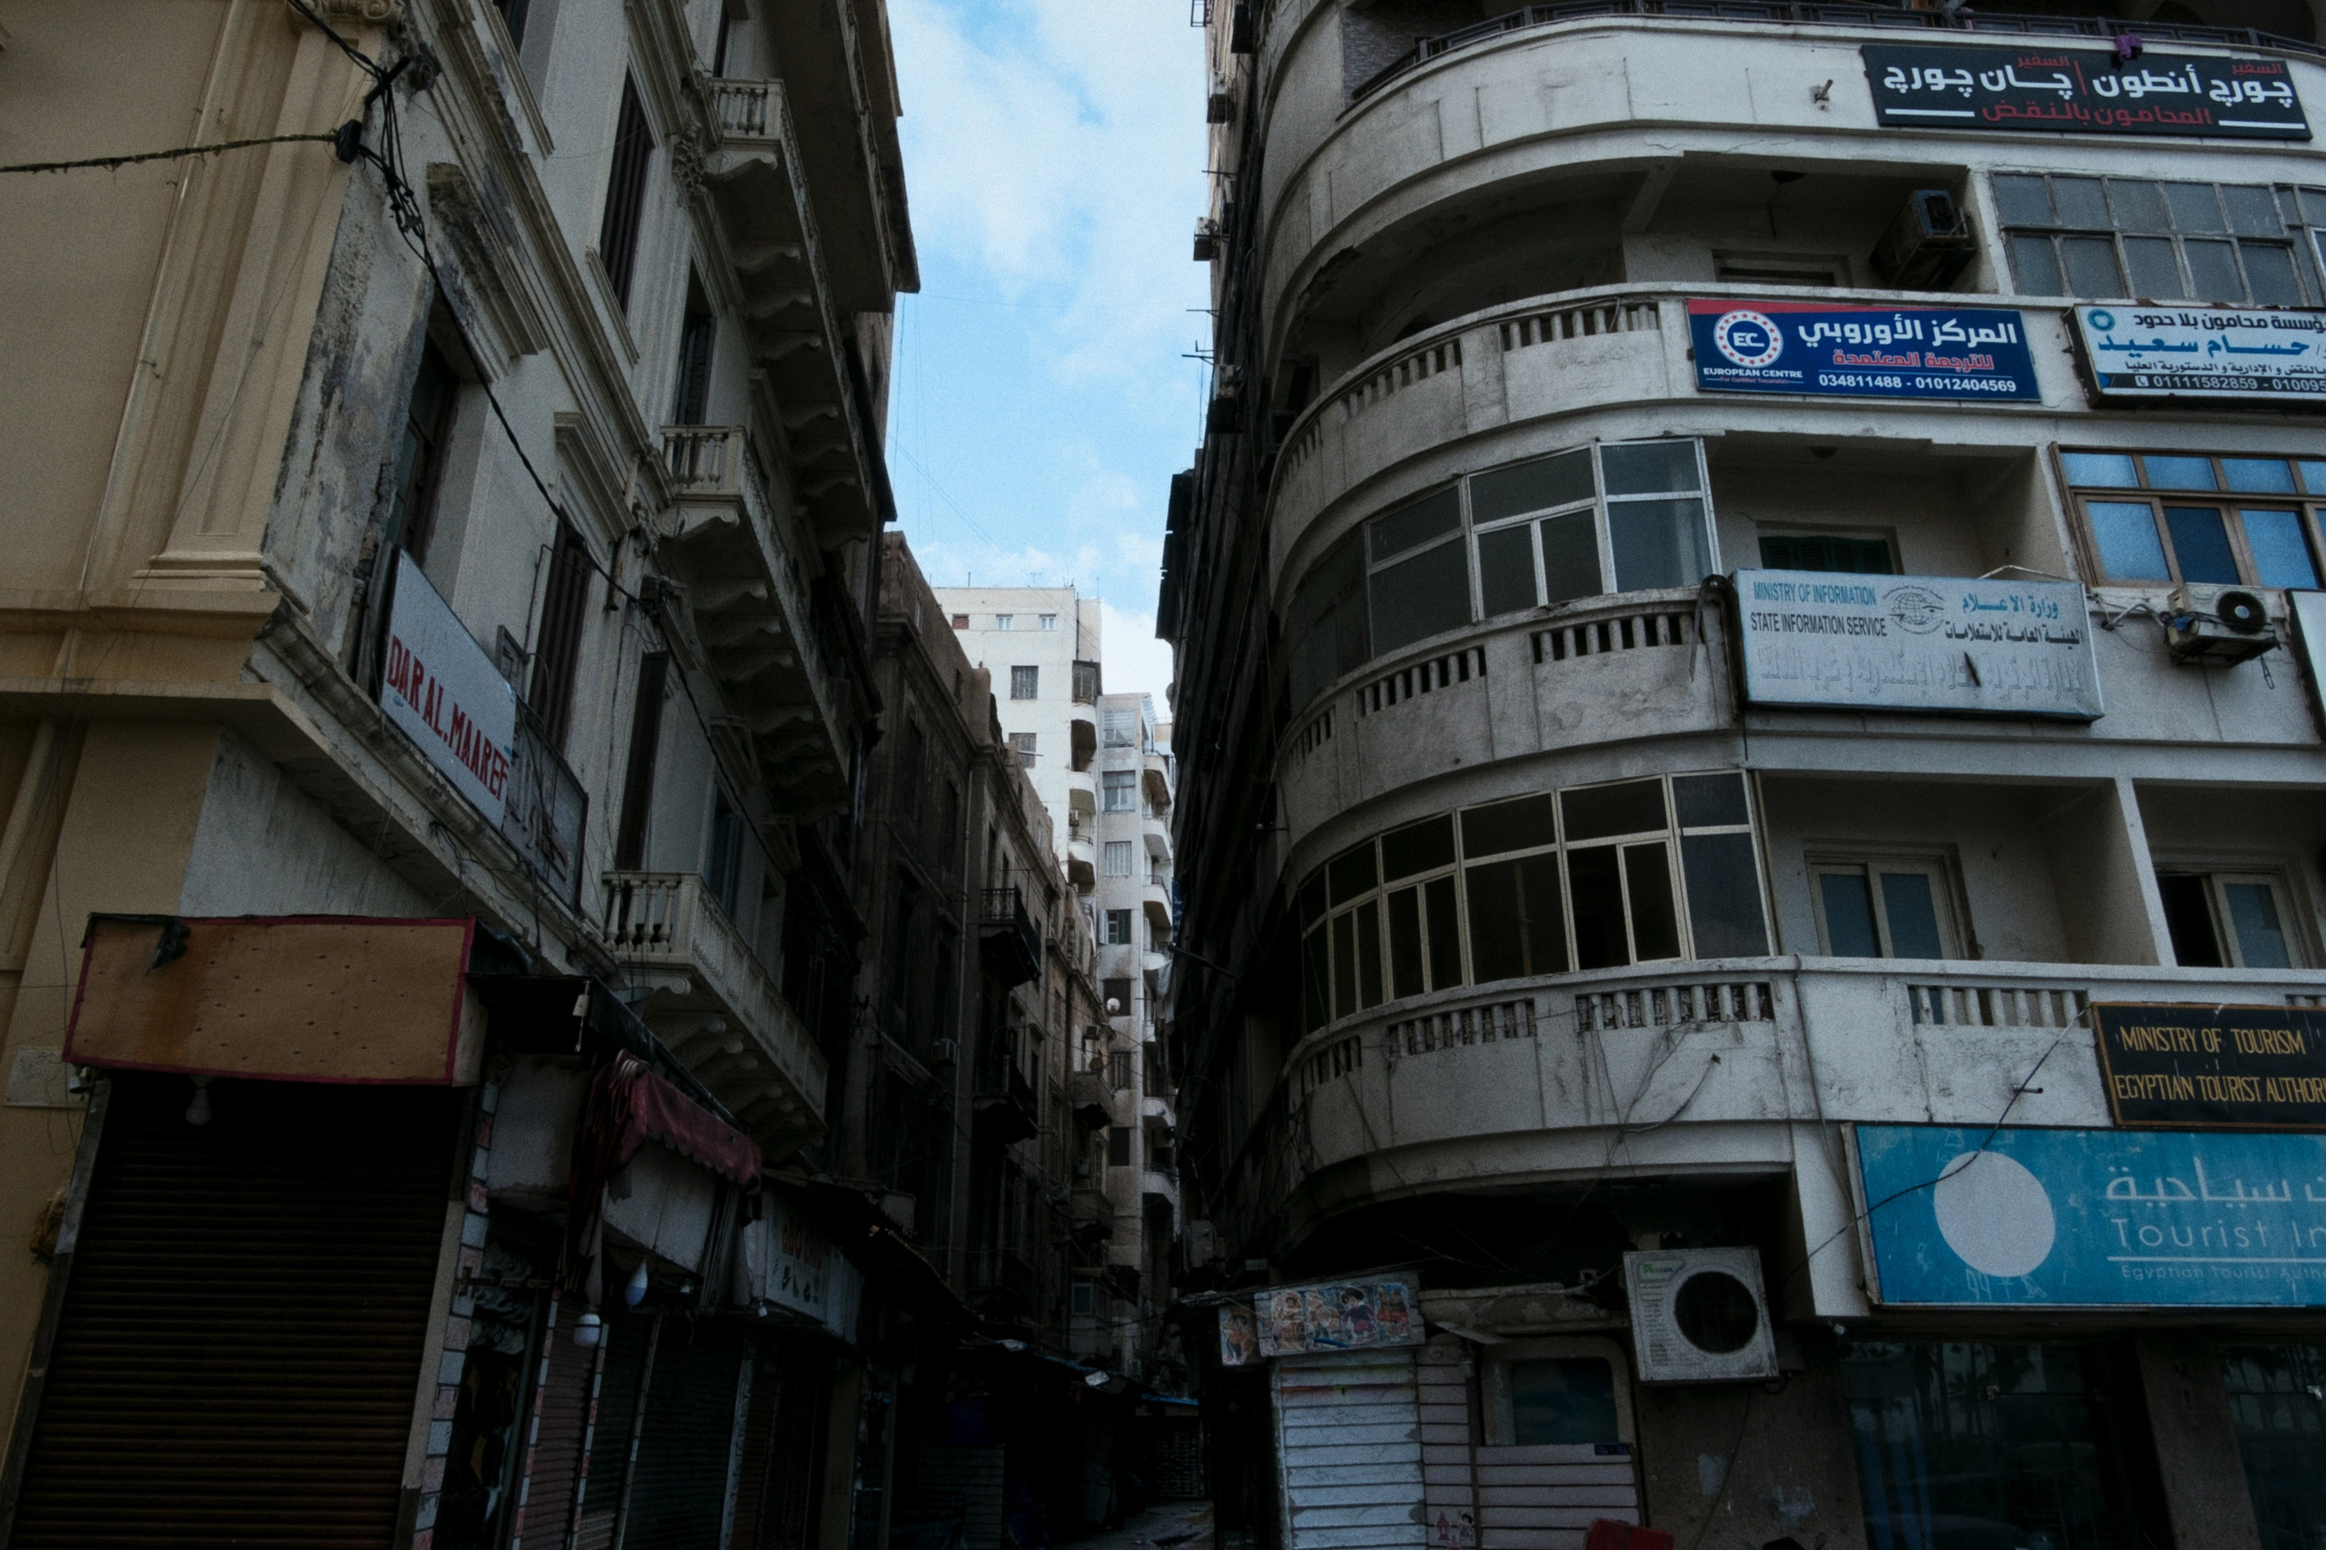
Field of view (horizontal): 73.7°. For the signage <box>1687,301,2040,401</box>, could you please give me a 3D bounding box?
[{"bbox_3d":[6.237,-3.769,13.859,3.078,0.974,0.070,1,-21,-3],"label":"signage"}]

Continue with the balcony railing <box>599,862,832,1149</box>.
[{"bbox_3d":[-4.883,2.832,17.714,0.882,0.990,7.686,1,-21,-3],"label":"balcony railing"}]

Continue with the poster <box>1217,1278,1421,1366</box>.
[{"bbox_3d":[1.089,3.773,10.732,1.420,0.540,0.180,1,-21,-3],"label":"poster"}]

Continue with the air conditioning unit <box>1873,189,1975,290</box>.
[{"bbox_3d":[7.364,-5.146,15.051,0.350,0.570,0.830,1,-21,-3],"label":"air conditioning unit"}]

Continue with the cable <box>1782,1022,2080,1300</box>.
[{"bbox_3d":[5.527,2.725,11.144,2.200,1.983,0.280,1,-21,-3],"label":"cable"}]

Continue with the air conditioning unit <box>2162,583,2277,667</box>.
[{"bbox_3d":[8.747,-1.294,12.842,0.690,0.510,0.280,1,-21,-3],"label":"air conditioning unit"}]

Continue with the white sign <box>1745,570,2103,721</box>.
[{"bbox_3d":[6.149,-1.046,12.691,2.917,1.205,0.180,1,-17,-3],"label":"white sign"}]

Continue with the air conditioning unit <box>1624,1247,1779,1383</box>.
[{"bbox_3d":[3.766,3.795,10.892,0.900,0.840,0.360,-5,-22,13],"label":"air conditioning unit"}]

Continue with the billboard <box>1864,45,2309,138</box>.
[{"bbox_3d":[8.991,-6.629,15.123,4.295,1.015,0.070,1,-21,-3],"label":"billboard"}]

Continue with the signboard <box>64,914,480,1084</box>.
[{"bbox_3d":[-4.095,1.062,7.263,1.739,0.728,0.300,1,-21,-3],"label":"signboard"}]

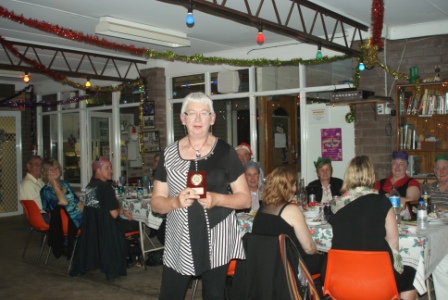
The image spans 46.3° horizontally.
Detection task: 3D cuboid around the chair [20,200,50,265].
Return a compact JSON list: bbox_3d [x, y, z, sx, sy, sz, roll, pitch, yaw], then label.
[{"bbox_3d":[-2.198,0.980,6.584,0.530,0.760,0.500,-2,1,-44],"label":"chair"}]

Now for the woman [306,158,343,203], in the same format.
[{"bbox_3d":[0.940,0.683,5.188,0.500,1.250,0.750,-1,1,25],"label":"woman"}]

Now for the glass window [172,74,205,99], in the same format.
[{"bbox_3d":[-0.584,-1.055,8.692,0.720,0.370,0.050,-1,1,37],"label":"glass window"}]

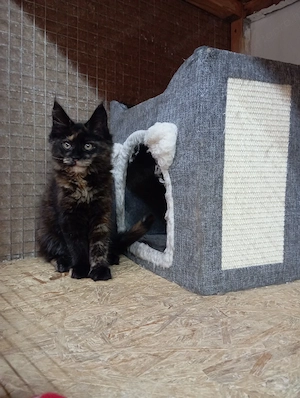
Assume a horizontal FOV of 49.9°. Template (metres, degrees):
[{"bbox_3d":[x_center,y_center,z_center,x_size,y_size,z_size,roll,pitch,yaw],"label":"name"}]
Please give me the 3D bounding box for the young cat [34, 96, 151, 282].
[{"bbox_3d":[-0.102,-0.021,0.652,0.230,0.320,0.205,0,5,-21],"label":"young cat"}]

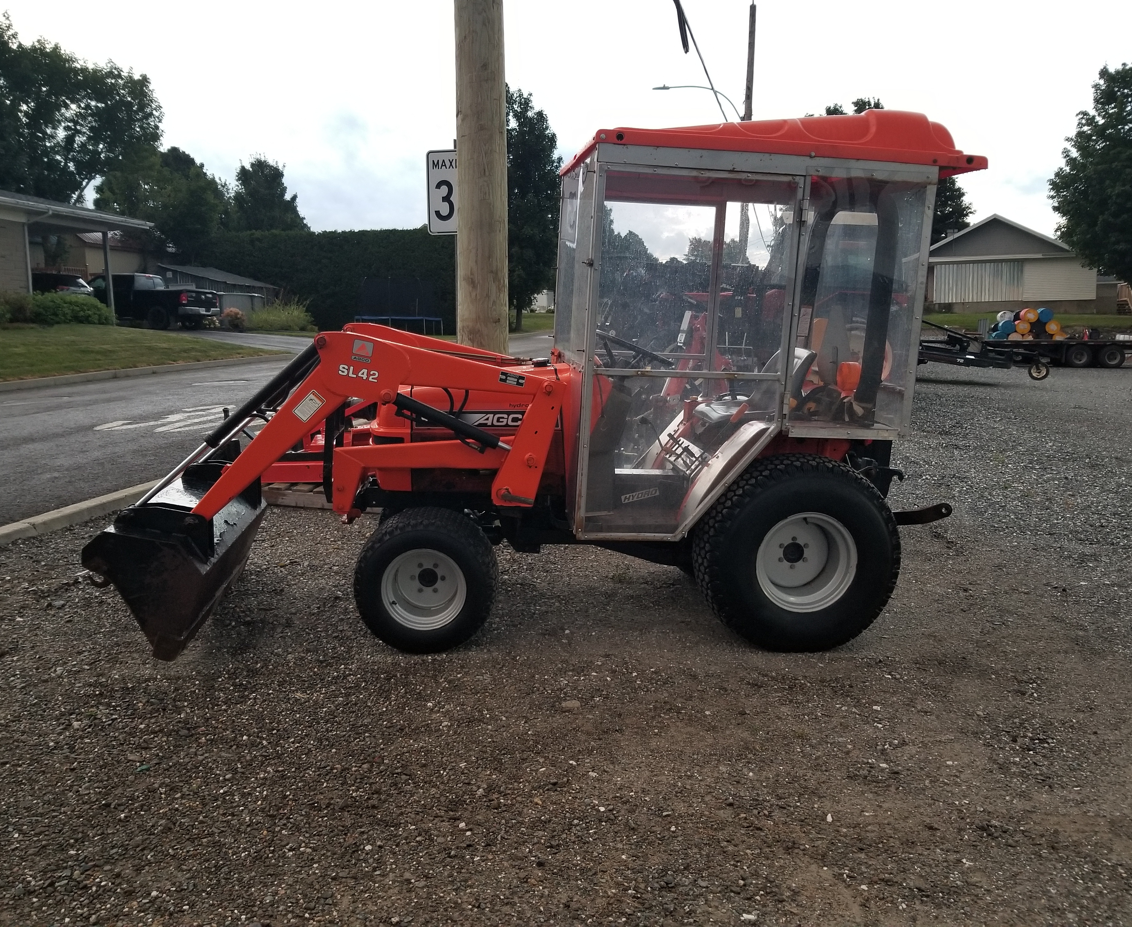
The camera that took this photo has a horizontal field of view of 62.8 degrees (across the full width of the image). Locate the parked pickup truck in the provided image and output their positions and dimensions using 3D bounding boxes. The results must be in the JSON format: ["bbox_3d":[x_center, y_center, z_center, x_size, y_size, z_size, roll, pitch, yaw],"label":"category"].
[{"bbox_3d":[-15.014,-5.542,31.891,5.850,1.920,2.020,3,9,18],"label":"parked pickup truck"}]

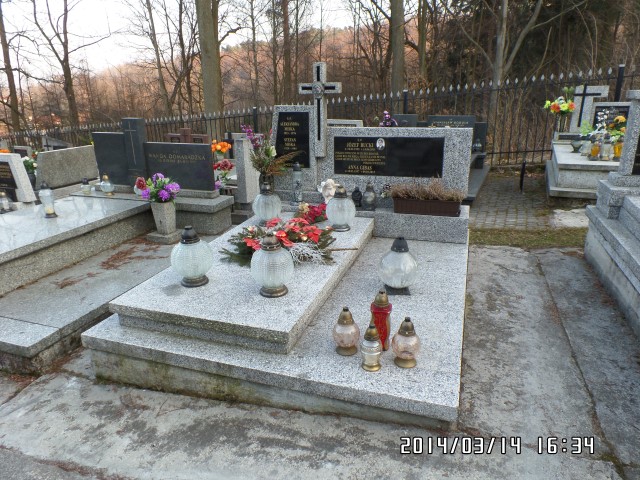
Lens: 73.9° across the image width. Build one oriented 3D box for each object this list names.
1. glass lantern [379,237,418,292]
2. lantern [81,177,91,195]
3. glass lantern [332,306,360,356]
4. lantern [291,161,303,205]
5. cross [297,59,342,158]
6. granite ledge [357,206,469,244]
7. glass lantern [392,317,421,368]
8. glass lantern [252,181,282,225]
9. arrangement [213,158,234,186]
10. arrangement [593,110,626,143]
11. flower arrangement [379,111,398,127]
[{"bbox_3d":[0.487,0.149,2.636,0.239,0.351,0.239,5,19,19],"label":"glass lantern"},{"bbox_3d":[-2.630,-0.614,4.786,0.101,0.180,0.101,5,20,18],"label":"lantern"},{"bbox_3d":[0.128,0.424,2.020,0.128,0.236,0.128,-2,18,1],"label":"glass lantern"},{"bbox_3d":[-0.220,-0.515,3.879,0.100,0.393,0.100,5,20,18],"label":"lantern"},{"bbox_3d":[0.018,-1.187,3.925,0.390,0.821,0.094,5,19,19],"label":"cross"},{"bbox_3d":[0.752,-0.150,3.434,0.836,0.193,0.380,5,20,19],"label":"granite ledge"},{"bbox_3d":[0.361,0.423,1.769,0.120,0.222,0.120,5,20,19],"label":"glass lantern"},{"bbox_3d":[-0.468,-0.307,3.624,0.250,0.367,0.250,-2,18,1],"label":"glass lantern"},{"bbox_3d":[-1.065,-0.734,4.694,0.265,0.345,0.212,5,20,18],"label":"arrangement"},{"bbox_3d":[3.976,-1.575,5.850,0.427,0.440,0.316,5,19,19],"label":"arrangement"},{"bbox_3d":[0.979,-1.707,6.075,0.286,0.264,0.253,5,20,19],"label":"flower arrangement"}]

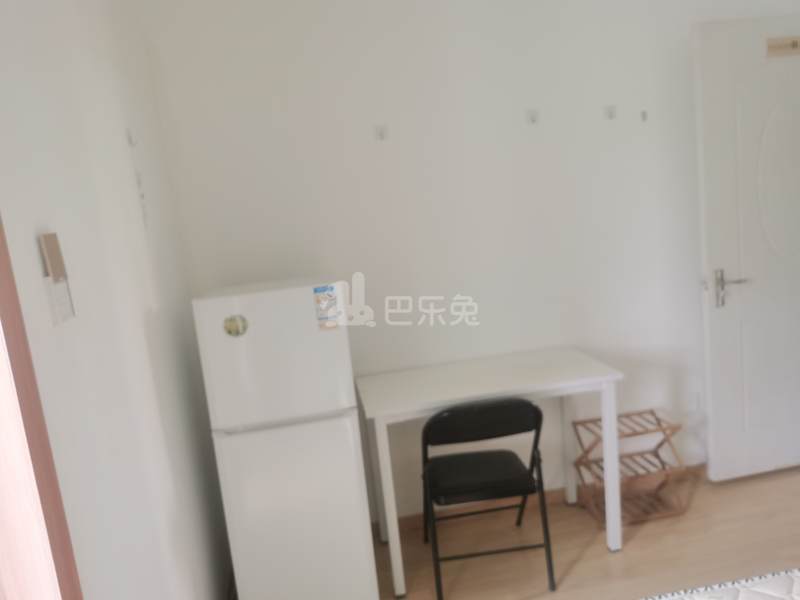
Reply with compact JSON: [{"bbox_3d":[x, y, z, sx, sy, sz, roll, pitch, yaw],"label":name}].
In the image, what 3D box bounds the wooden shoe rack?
[{"bbox_3d":[1.024,0.751,2.790,0.411,0.416,0.238,-7,9,-9],"label":"wooden shoe rack"}]

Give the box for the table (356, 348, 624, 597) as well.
[{"bbox_3d":[0.366,0.679,2.632,0.993,0.742,0.516,-7,9,-9],"label":"table"}]

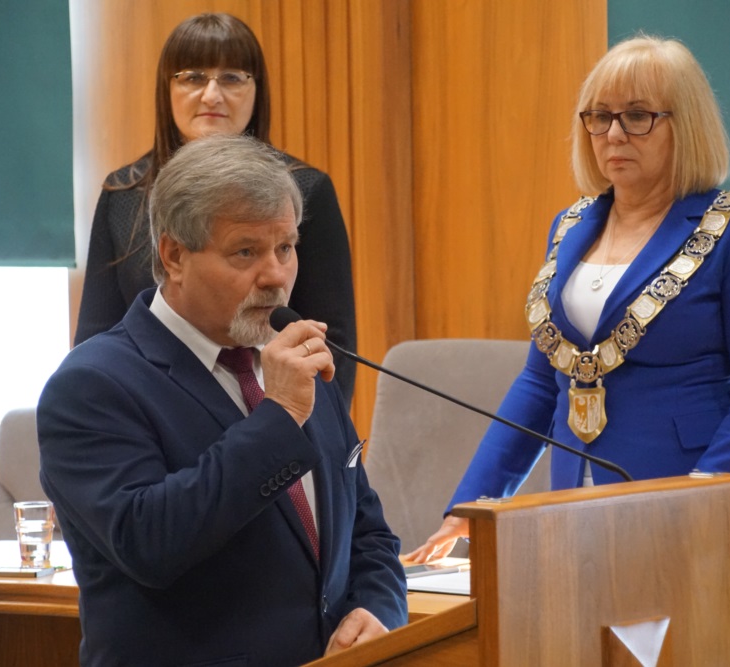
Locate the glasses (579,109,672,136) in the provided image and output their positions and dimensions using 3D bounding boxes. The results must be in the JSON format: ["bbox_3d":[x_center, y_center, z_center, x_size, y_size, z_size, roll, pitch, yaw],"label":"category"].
[{"bbox_3d":[0.439,-0.339,5.991,0.140,0.043,0.143,2,5,31],"label":"glasses"}]

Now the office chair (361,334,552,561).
[{"bbox_3d":[0.156,0.565,6.461,0.600,1.060,0.620,0,4,14],"label":"office chair"}]

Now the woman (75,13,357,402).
[{"bbox_3d":[-0.253,0.269,6.519,0.490,1.650,0.310,-1,4,2],"label":"woman"}]

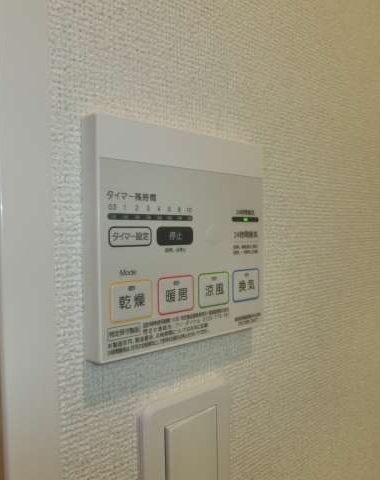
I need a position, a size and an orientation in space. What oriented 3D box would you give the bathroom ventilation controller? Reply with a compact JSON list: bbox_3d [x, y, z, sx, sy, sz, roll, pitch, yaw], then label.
[{"bbox_3d":[-0.001,-0.001,0.260,0.129,0.120,0.013,-1,1,-43],"label":"bathroom ventilation controller"}]

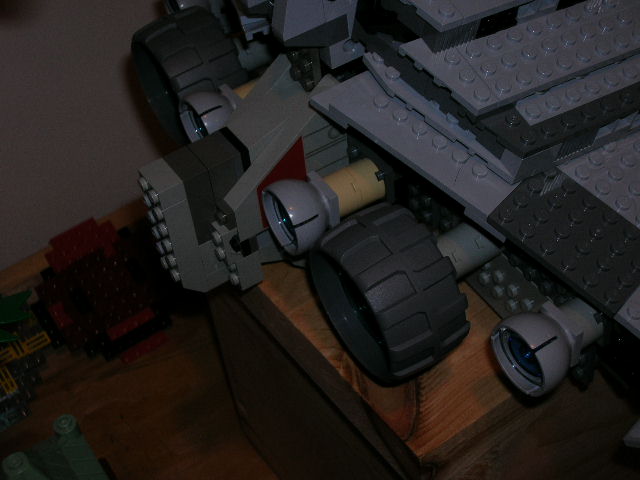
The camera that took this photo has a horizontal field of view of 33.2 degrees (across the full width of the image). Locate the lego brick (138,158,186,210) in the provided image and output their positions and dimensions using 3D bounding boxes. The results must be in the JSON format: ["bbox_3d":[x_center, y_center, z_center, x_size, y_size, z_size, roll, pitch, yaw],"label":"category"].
[{"bbox_3d":[-0.055,-0.019,0.371,0.011,0.008,0.016,-29,50,-18],"label":"lego brick"}]

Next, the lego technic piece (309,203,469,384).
[{"bbox_3d":[0.022,0.018,0.357,0.030,0.054,0.054,-29,50,-18],"label":"lego technic piece"}]

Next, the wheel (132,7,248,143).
[{"bbox_3d":[-0.052,-0.064,0.439,0.030,0.054,0.054,-29,50,-18],"label":"wheel"}]

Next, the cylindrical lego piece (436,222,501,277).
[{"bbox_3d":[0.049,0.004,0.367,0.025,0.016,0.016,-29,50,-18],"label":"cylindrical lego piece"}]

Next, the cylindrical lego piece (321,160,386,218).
[{"bbox_3d":[0.012,-0.018,0.378,0.019,0.016,0.016,-29,50,-18],"label":"cylindrical lego piece"}]

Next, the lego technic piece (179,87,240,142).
[{"bbox_3d":[-0.039,-0.046,0.411,0.021,0.027,0.027,-29,50,-18],"label":"lego technic piece"}]

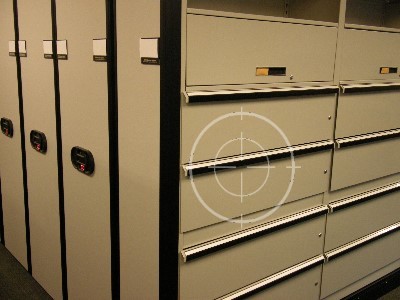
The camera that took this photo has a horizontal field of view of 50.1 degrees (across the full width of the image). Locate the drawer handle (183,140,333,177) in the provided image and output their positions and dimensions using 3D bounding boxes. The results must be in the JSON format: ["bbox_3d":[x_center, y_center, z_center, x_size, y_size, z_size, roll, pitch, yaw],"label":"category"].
[{"bbox_3d":[0.314,0.027,1.934,0.949,0.039,0.035,-8,16,-38],"label":"drawer handle"}]

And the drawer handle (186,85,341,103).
[{"bbox_3d":[0.298,-0.235,1.753,0.900,0.038,0.035,-8,16,-38],"label":"drawer handle"}]

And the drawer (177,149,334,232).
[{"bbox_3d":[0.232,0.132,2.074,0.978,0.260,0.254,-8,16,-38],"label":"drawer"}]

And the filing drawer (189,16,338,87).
[{"bbox_3d":[0.190,-0.422,1.863,0.866,0.245,0.350,-8,16,-38],"label":"filing drawer"}]

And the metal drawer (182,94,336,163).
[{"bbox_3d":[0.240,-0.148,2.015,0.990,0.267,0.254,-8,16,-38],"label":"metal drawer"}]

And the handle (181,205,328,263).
[{"bbox_3d":[0.306,0.374,2.010,0.949,0.039,0.035,-8,16,-38],"label":"handle"}]

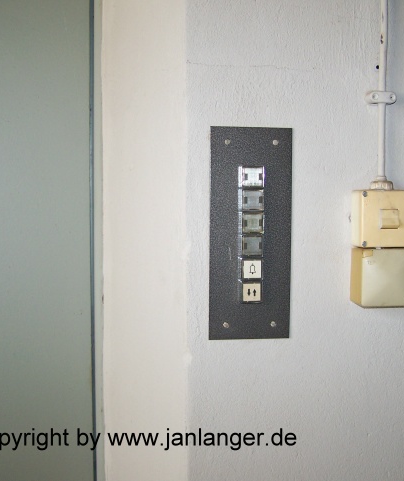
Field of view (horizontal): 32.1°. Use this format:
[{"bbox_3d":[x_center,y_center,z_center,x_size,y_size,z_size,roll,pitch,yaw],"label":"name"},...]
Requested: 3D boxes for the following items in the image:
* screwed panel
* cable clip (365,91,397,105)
[{"bbox_3d":[0.058,-0.008,0.824,0.097,0.249,0.012,0,4,-7],"label":"screwed panel"},{"bbox_3d":[0.211,-0.167,0.829,0.031,0.015,0.018,0,4,-7],"label":"cable clip"}]

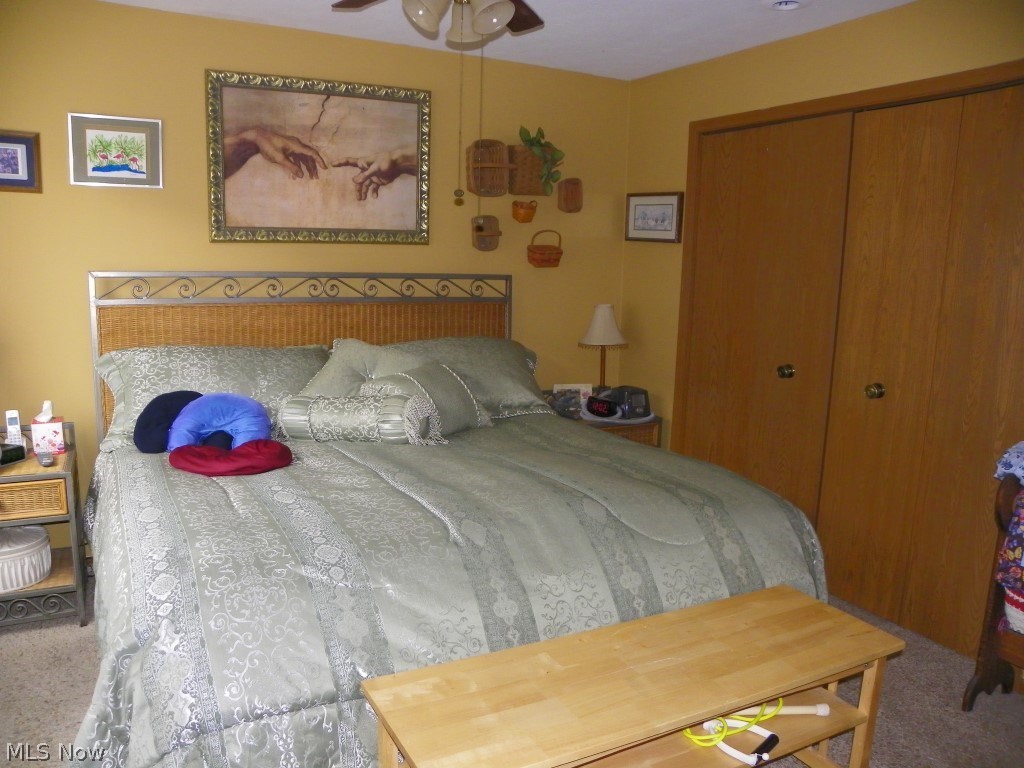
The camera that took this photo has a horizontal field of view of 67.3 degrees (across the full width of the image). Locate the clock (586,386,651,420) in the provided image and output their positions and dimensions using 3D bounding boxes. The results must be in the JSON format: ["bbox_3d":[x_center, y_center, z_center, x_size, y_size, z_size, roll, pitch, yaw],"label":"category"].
[{"bbox_3d":[0.562,0.096,4.138,0.300,0.150,0.200,0,10,-5],"label":"clock"}]

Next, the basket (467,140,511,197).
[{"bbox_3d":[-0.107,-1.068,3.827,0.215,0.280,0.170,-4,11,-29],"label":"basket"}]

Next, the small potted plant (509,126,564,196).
[{"bbox_3d":[0.137,-1.164,4.038,0.290,0.325,0.160,-5,12,-30],"label":"small potted plant"}]

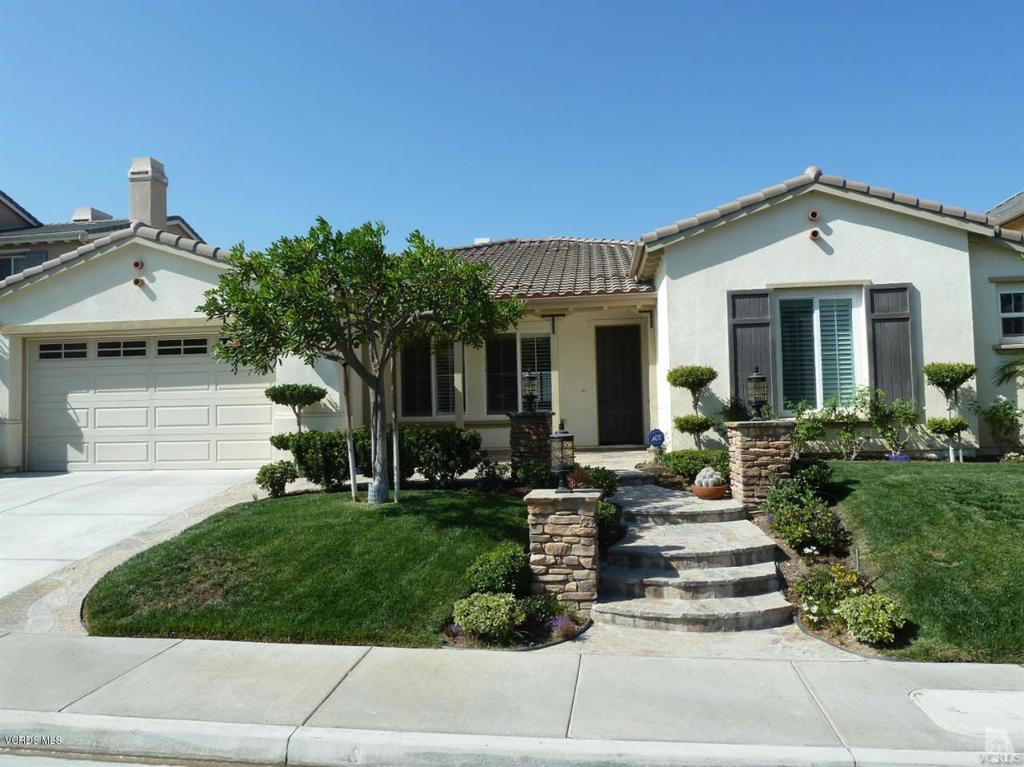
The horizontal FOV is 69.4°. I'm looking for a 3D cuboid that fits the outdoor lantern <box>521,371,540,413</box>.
[{"bbox_3d":[0.260,0.097,10.195,0.215,0.608,0.215,-2,-2,8],"label":"outdoor lantern"}]

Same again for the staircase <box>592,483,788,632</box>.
[{"bbox_3d":[1.745,1.694,7.826,1.720,0.585,4.320,-2,-2,8],"label":"staircase"}]

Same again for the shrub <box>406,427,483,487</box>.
[{"bbox_3d":[-0.943,1.041,10.400,1.111,0.872,0.950,-2,-2,8],"label":"shrub"}]

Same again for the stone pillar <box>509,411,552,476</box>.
[{"bbox_3d":[0.305,0.901,10.222,0.615,0.998,0.620,-2,-2,8],"label":"stone pillar"}]

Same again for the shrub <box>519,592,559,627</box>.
[{"bbox_3d":[0.202,1.832,5.980,0.364,0.283,0.400,-2,-2,8],"label":"shrub"}]

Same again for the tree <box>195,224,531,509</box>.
[{"bbox_3d":[-1.893,-0.277,9.300,4.051,3.598,3.700,-2,-2,8],"label":"tree"}]

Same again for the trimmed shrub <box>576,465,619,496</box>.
[{"bbox_3d":[1.134,1.306,9.750,0.541,0.475,0.480,-2,-2,8],"label":"trimmed shrub"}]

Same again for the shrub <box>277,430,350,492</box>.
[{"bbox_3d":[-2.725,1.076,10.200,1.049,0.856,0.950,-2,-2,8],"label":"shrub"}]

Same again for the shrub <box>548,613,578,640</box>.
[{"bbox_3d":[0.383,1.793,5.510,0.224,0.170,0.220,-2,-2,8],"label":"shrub"}]

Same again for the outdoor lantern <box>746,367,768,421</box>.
[{"bbox_3d":[2.949,0.127,8.933,0.280,0.652,0.280,-1,-2,4],"label":"outdoor lantern"}]

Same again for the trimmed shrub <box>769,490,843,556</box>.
[{"bbox_3d":[2.790,1.326,7.050,0.725,0.610,0.700,-2,-2,8],"label":"trimmed shrub"}]

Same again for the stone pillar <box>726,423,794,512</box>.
[{"bbox_3d":[3.006,0.994,8.901,0.655,1.073,0.655,-1,-2,4],"label":"stone pillar"}]

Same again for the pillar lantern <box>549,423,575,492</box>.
[{"bbox_3d":[0.436,0.626,6.376,0.215,0.613,0.215,-2,-2,8],"label":"pillar lantern"}]

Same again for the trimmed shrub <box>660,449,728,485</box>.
[{"bbox_3d":[2.467,1.104,9.896,0.987,0.466,0.750,-2,-2,8],"label":"trimmed shrub"}]

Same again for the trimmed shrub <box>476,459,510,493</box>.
[{"bbox_3d":[-0.260,1.226,9.850,0.480,0.453,0.460,-2,-2,8],"label":"trimmed shrub"}]

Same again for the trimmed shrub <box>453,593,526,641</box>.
[{"bbox_3d":[-0.174,1.753,5.650,0.558,0.308,0.500,-2,-2,8],"label":"trimmed shrub"}]

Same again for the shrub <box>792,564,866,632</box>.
[{"bbox_3d":[2.439,1.606,5.687,0.543,0.424,0.580,-2,-2,8],"label":"shrub"}]

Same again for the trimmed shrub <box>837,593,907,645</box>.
[{"bbox_3d":[2.762,1.806,5.680,0.538,0.400,0.520,-2,-2,8],"label":"trimmed shrub"}]

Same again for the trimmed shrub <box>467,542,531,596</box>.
[{"bbox_3d":[-0.115,1.593,6.247,0.548,0.495,0.520,-2,-2,8],"label":"trimmed shrub"}]

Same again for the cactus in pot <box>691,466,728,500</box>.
[{"bbox_3d":[2.485,1.258,9.300,0.478,0.428,0.460,-2,-2,8],"label":"cactus in pot"}]

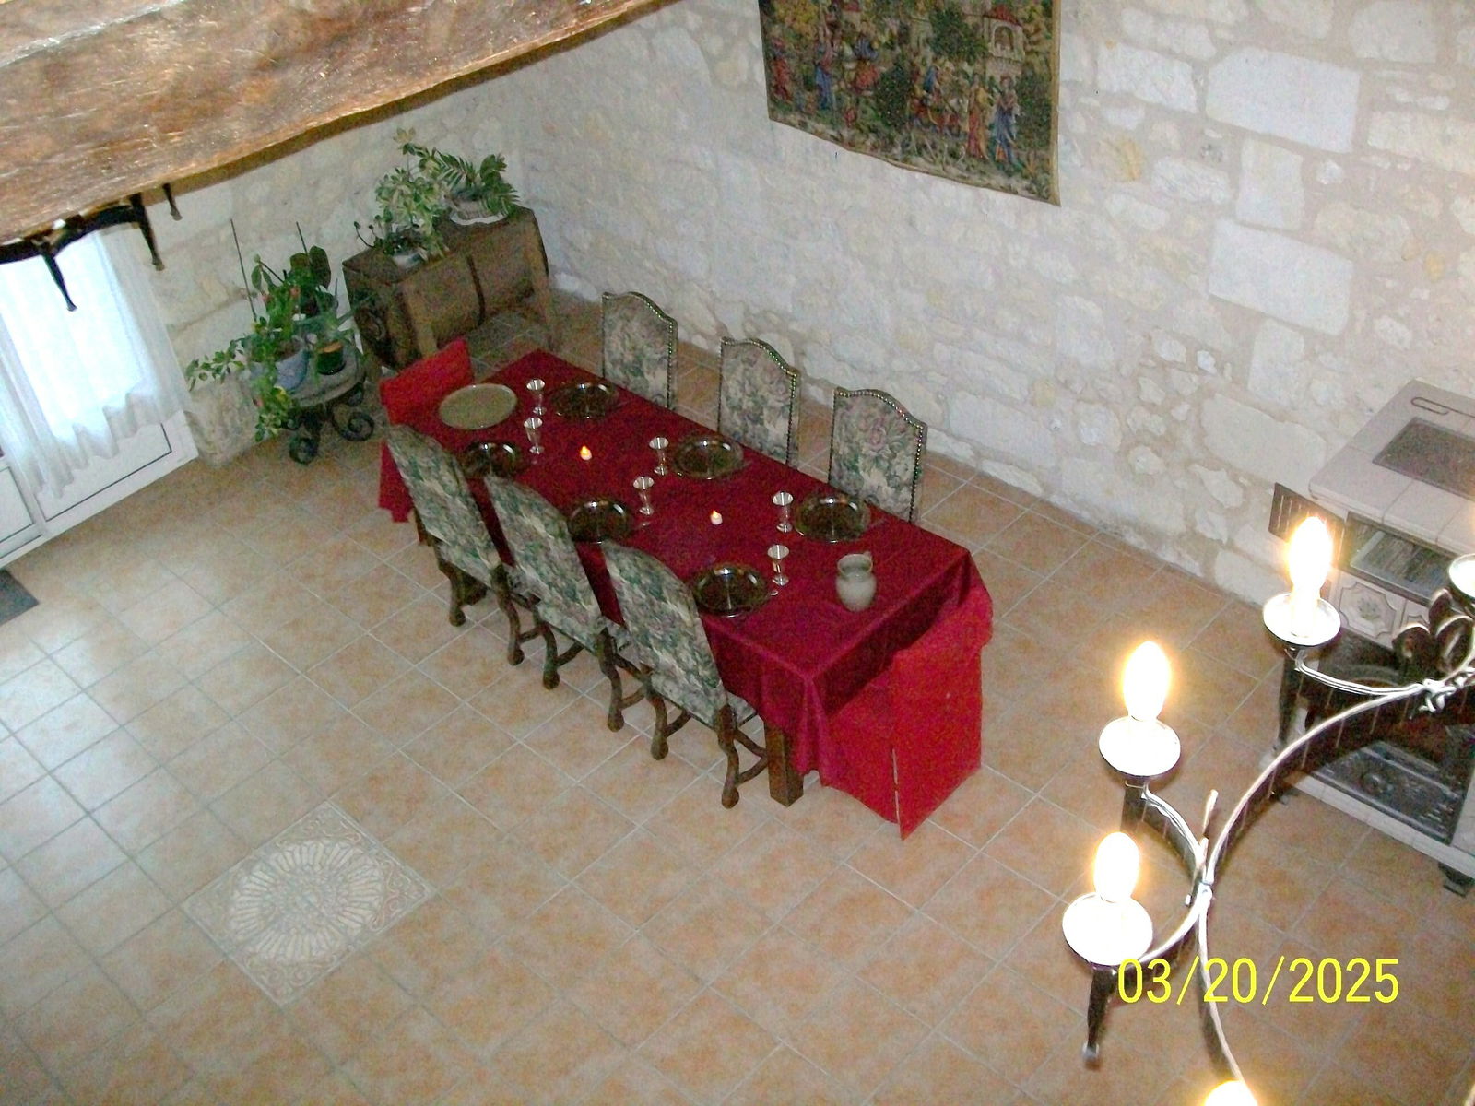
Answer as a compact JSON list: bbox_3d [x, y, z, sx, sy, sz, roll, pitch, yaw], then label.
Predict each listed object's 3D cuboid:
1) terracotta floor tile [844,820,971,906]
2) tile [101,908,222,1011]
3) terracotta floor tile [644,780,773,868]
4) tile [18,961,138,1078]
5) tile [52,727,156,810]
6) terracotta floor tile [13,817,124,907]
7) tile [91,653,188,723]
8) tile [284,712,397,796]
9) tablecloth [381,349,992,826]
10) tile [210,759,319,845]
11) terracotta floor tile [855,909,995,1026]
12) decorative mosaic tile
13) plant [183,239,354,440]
[{"bbox_3d":[0.601,1.060,5.323,0.332,0.012,0.332,28,49,35],"label":"terracotta floor tile"},{"bbox_3d":[-1.954,1.383,5.204,0.332,0.012,0.332,28,49,35],"label":"tile"},{"bbox_3d":[-0.116,0.971,5.529,0.332,0.012,0.332,28,49,35],"label":"terracotta floor tile"},{"bbox_3d":[-2.162,1.531,5.023,0.332,0.012,0.332,28,49,35],"label":"tile"},{"bbox_3d":[-2.441,0.838,5.934,0.330,0.010,0.330,28,49,35],"label":"tile"},{"bbox_3d":[-2.419,1.121,5.569,0.330,0.010,0.330,28,49,35],"label":"terracotta floor tile"},{"bbox_3d":[-2.476,0.558,6.343,0.332,0.012,0.332,28,49,35],"label":"tile"},{"bbox_3d":[-1.534,0.776,5.906,0.325,0.010,0.325,28,49,35],"label":"tile"},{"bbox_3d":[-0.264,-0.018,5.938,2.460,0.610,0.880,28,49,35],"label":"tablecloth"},{"bbox_3d":[-1.772,0.948,5.791,0.321,0.010,0.321,28,49,34],"label":"tile"},{"bbox_3d":[0.612,1.348,4.947,0.332,0.012,0.332,28,49,35],"label":"terracotta floor tile"},{"bbox_3d":[-1.521,1.223,5.417,0.656,0.010,0.656,28,49,34],"label":"decorative mosaic tile"},{"bbox_3d":[-2.204,-0.968,7.279,0.550,0.740,0.760,28,49,35],"label":"plant"}]

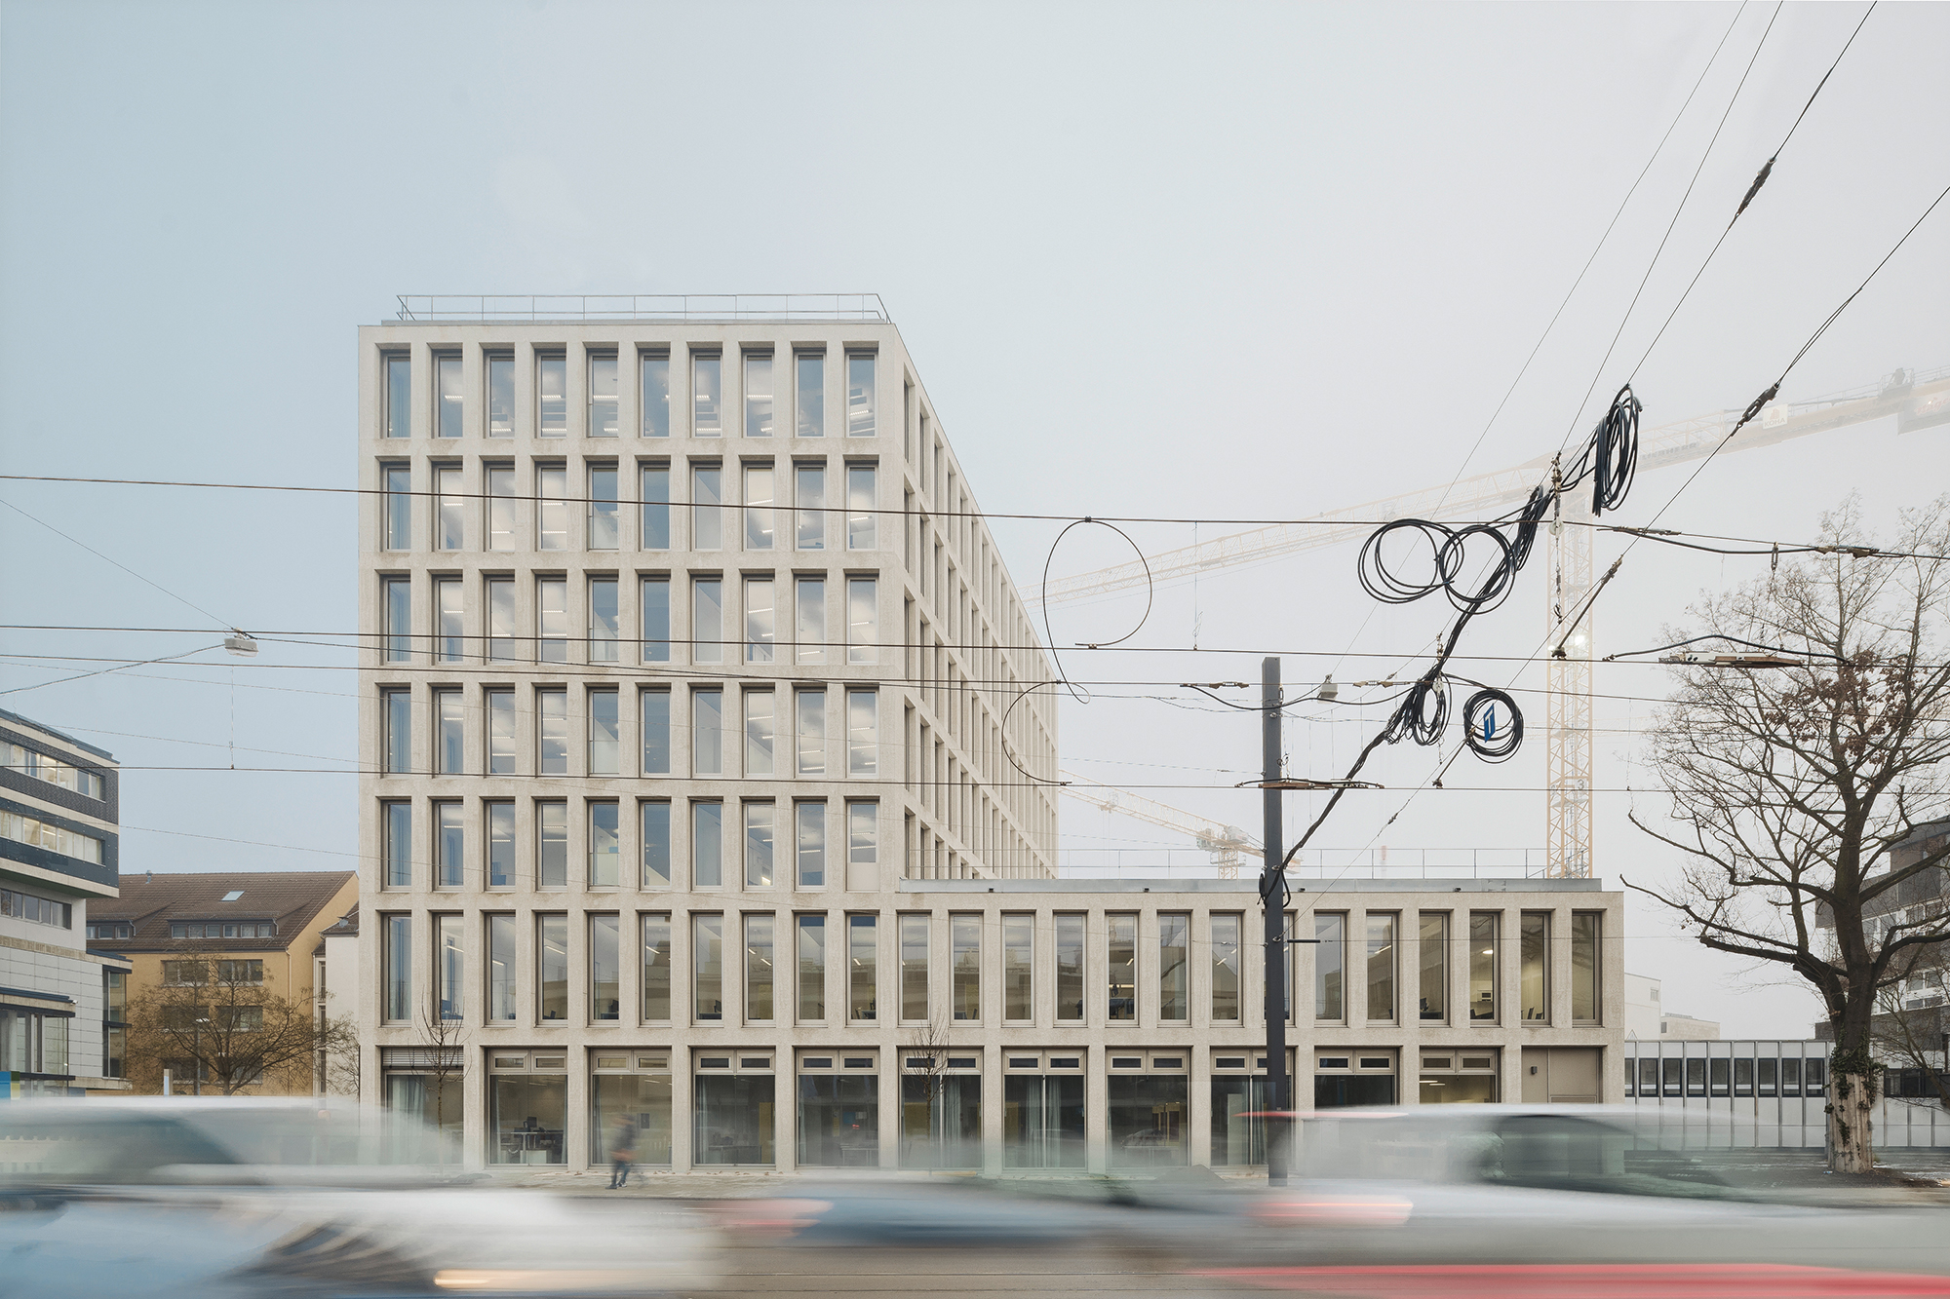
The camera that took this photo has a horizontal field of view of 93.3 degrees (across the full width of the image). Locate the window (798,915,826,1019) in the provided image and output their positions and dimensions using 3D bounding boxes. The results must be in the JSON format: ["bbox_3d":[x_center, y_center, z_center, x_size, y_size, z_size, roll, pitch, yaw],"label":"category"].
[{"bbox_3d":[-5.134,10.007,29.000,0.912,3.311,0.200,0,0,0],"label":"window"}]

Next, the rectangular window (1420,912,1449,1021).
[{"bbox_3d":[13.818,9.536,27.700,0.917,3.301,0.200,0,0,0],"label":"rectangular window"}]

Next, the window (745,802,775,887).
[{"bbox_3d":[-6.692,6.070,28.586,0.993,2.673,0.150,0,0,0],"label":"window"}]

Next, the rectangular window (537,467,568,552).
[{"bbox_3d":[-13.245,-4.401,28.900,0.970,2.726,0.150,0,0,0],"label":"rectangular window"}]

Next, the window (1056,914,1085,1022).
[{"bbox_3d":[3.023,10.055,29.000,0.912,3.407,0.200,0,0,0],"label":"window"}]

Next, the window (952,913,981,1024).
[{"bbox_3d":[-0.252,9.605,27.700,0.825,3.255,0.200,0,0,0],"label":"window"}]

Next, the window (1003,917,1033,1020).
[{"bbox_3d":[1.321,9.719,28.000,0.927,3.313,0.200,0,0,0],"label":"window"}]

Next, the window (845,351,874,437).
[{"bbox_3d":[-3.571,-7.863,28.586,0.993,2.673,0.150,0,0,0],"label":"window"}]

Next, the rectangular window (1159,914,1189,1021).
[{"bbox_3d":[5.873,9.431,27.200,0.940,3.220,0.150,0,0,0],"label":"rectangular window"}]

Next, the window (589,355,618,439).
[{"bbox_3d":[-11.183,-7.633,27.700,0.871,2.522,0.200,0,0,0],"label":"window"}]

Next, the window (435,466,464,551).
[{"bbox_3d":[-15.812,-4.264,27.700,0.871,2.567,0.200,0,0,0],"label":"window"}]

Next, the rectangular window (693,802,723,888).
[{"bbox_3d":[-8.020,5.868,27.700,0.871,2.567,0.200,0,0,0],"label":"rectangular window"}]

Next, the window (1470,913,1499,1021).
[{"bbox_3d":[15.961,9.973,28.900,0.970,3.372,0.150,0,0,0],"label":"window"}]

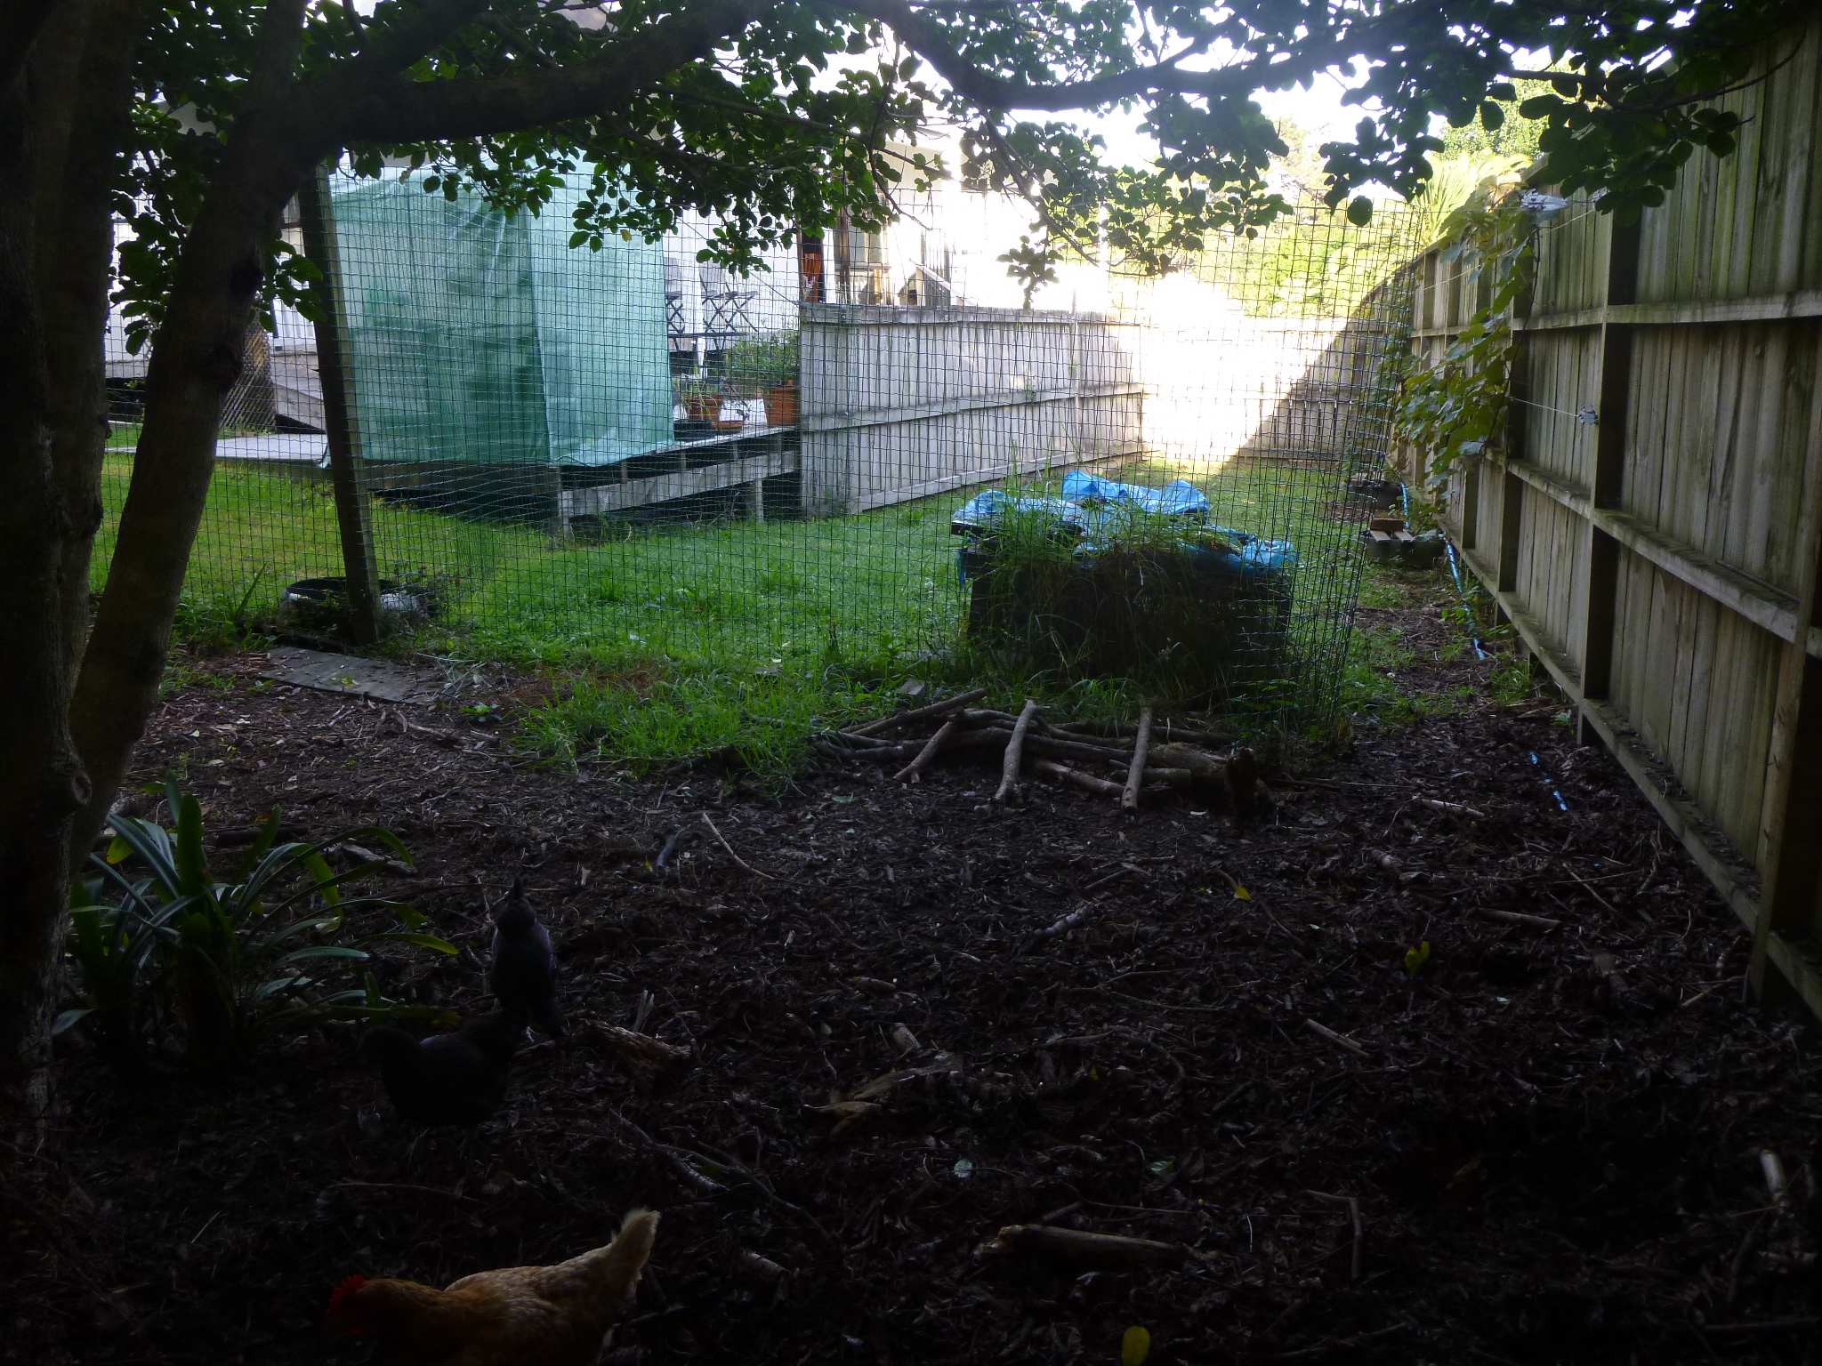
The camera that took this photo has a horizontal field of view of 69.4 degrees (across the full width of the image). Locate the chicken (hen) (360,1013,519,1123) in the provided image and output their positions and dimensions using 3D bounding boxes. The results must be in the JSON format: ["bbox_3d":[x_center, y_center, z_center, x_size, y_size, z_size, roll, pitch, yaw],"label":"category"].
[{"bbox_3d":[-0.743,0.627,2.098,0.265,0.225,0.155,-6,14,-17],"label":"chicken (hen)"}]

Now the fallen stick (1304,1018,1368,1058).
[{"bbox_3d":[0.754,0.631,2.335,0.018,0.018,0.140,-9,15,-29],"label":"fallen stick"}]

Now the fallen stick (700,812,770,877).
[{"bbox_3d":[-0.462,0.418,3.383,0.043,0.015,0.552,-8,15,-25],"label":"fallen stick"}]

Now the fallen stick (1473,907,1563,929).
[{"bbox_3d":[1.292,0.501,2.802,0.166,0.022,0.022,6,15,28],"label":"fallen stick"}]

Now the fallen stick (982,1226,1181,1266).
[{"bbox_3d":[0.234,0.768,1.786,0.276,0.037,0.037,-1,14,5],"label":"fallen stick"}]

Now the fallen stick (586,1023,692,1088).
[{"bbox_3d":[-0.487,0.645,2.342,0.233,0.060,0.070,6,16,30],"label":"fallen stick"}]

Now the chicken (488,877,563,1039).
[{"bbox_3d":[-0.709,0.522,2.476,0.145,0.250,0.290,-6,14,-16],"label":"chicken"}]

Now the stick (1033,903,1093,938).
[{"bbox_3d":[0.334,0.516,2.855,0.025,0.024,0.219,11,19,43],"label":"stick"}]

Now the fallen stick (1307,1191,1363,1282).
[{"bbox_3d":[0.581,0.760,1.813,0.084,0.022,0.189,2,14,16],"label":"fallen stick"}]

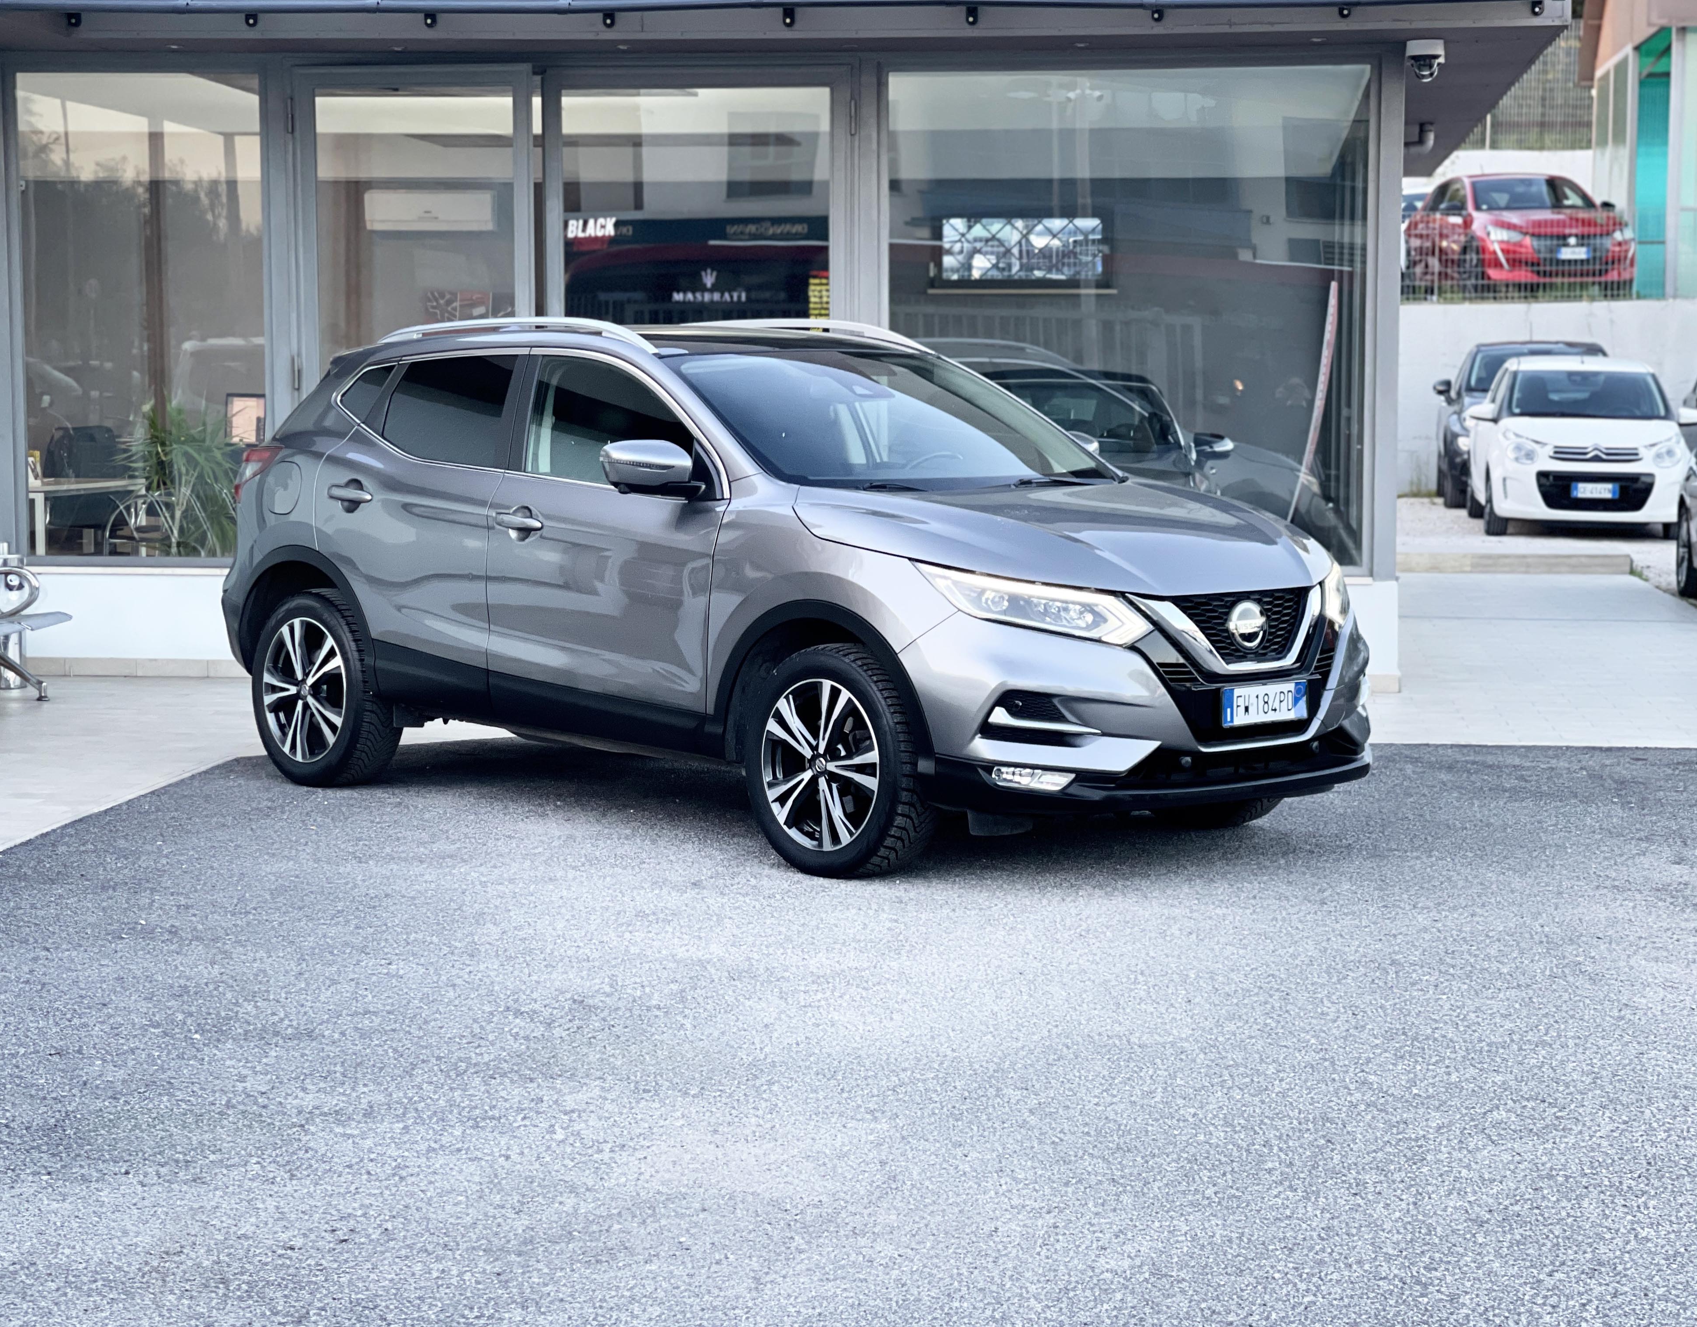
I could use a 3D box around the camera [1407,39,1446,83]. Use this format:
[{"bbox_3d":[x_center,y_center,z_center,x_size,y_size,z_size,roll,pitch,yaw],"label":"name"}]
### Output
[{"bbox_3d":[2.419,-2.521,13.700,0.160,0.175,0.165,1,6,9],"label":"camera"}]

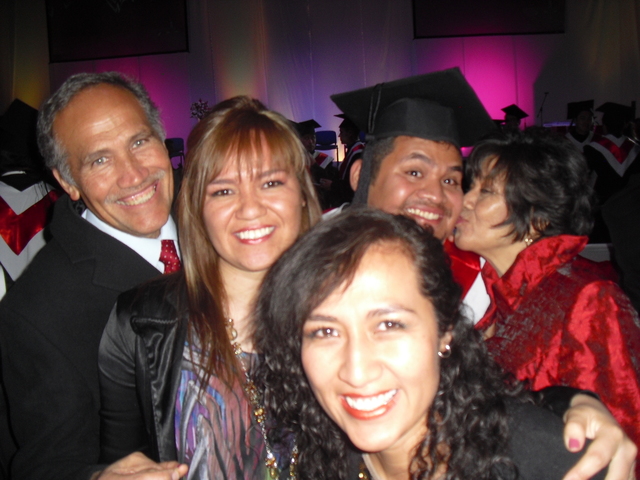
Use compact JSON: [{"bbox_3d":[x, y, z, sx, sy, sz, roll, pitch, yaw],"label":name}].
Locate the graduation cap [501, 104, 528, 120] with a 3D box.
[{"bbox_3d":[2.336,-1.480,8.025,0.245,0.115,0.245,31,-16,-19],"label":"graduation cap"}]

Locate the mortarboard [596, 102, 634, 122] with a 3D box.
[{"bbox_3d":[2.573,-1.081,5.815,0.242,0.115,0.242,12,-5,1],"label":"mortarboard"}]

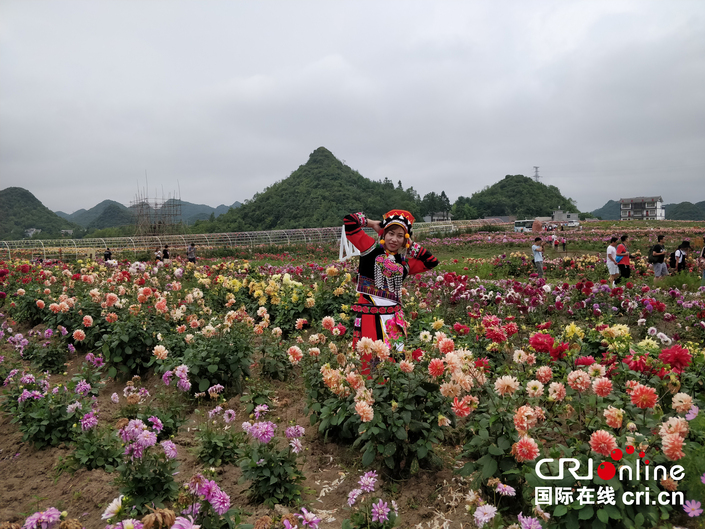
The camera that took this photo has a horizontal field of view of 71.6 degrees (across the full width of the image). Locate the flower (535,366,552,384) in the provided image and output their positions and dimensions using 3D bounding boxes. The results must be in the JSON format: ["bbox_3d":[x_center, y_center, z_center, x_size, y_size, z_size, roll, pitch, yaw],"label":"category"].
[{"bbox_3d":[1.074,0.624,2.750,0.101,0.101,0.081,0,3,6],"label":"flower"}]

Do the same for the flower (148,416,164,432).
[{"bbox_3d":[-1.082,0.884,2.700,0.090,0.090,0.060,-3,-16,-37],"label":"flower"}]

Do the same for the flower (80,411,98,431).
[{"bbox_3d":[-1.614,0.957,3.000,0.110,0.123,0.088,0,3,0],"label":"flower"}]

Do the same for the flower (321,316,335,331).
[{"bbox_3d":[-0.201,0.493,4.100,0.109,0.113,0.085,0,3,-3],"label":"flower"}]

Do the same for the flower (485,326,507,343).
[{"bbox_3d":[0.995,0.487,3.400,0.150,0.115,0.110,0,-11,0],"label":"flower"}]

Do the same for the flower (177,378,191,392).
[{"bbox_3d":[-1.296,0.928,3.750,0.107,0.107,0.091,-1,4,-19],"label":"flower"}]

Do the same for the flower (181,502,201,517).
[{"bbox_3d":[-0.726,1.106,2.200,0.092,0.085,0.075,-1,3,-19],"label":"flower"}]

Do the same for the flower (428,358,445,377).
[{"bbox_3d":[0.541,0.664,3.150,0.108,0.112,0.075,0,0,-6],"label":"flower"}]

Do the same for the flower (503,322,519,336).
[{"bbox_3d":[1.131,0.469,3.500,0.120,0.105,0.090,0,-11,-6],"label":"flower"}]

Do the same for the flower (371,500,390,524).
[{"bbox_3d":[0.120,1.065,2.100,0.090,0.098,0.050,0,-9,-2],"label":"flower"}]

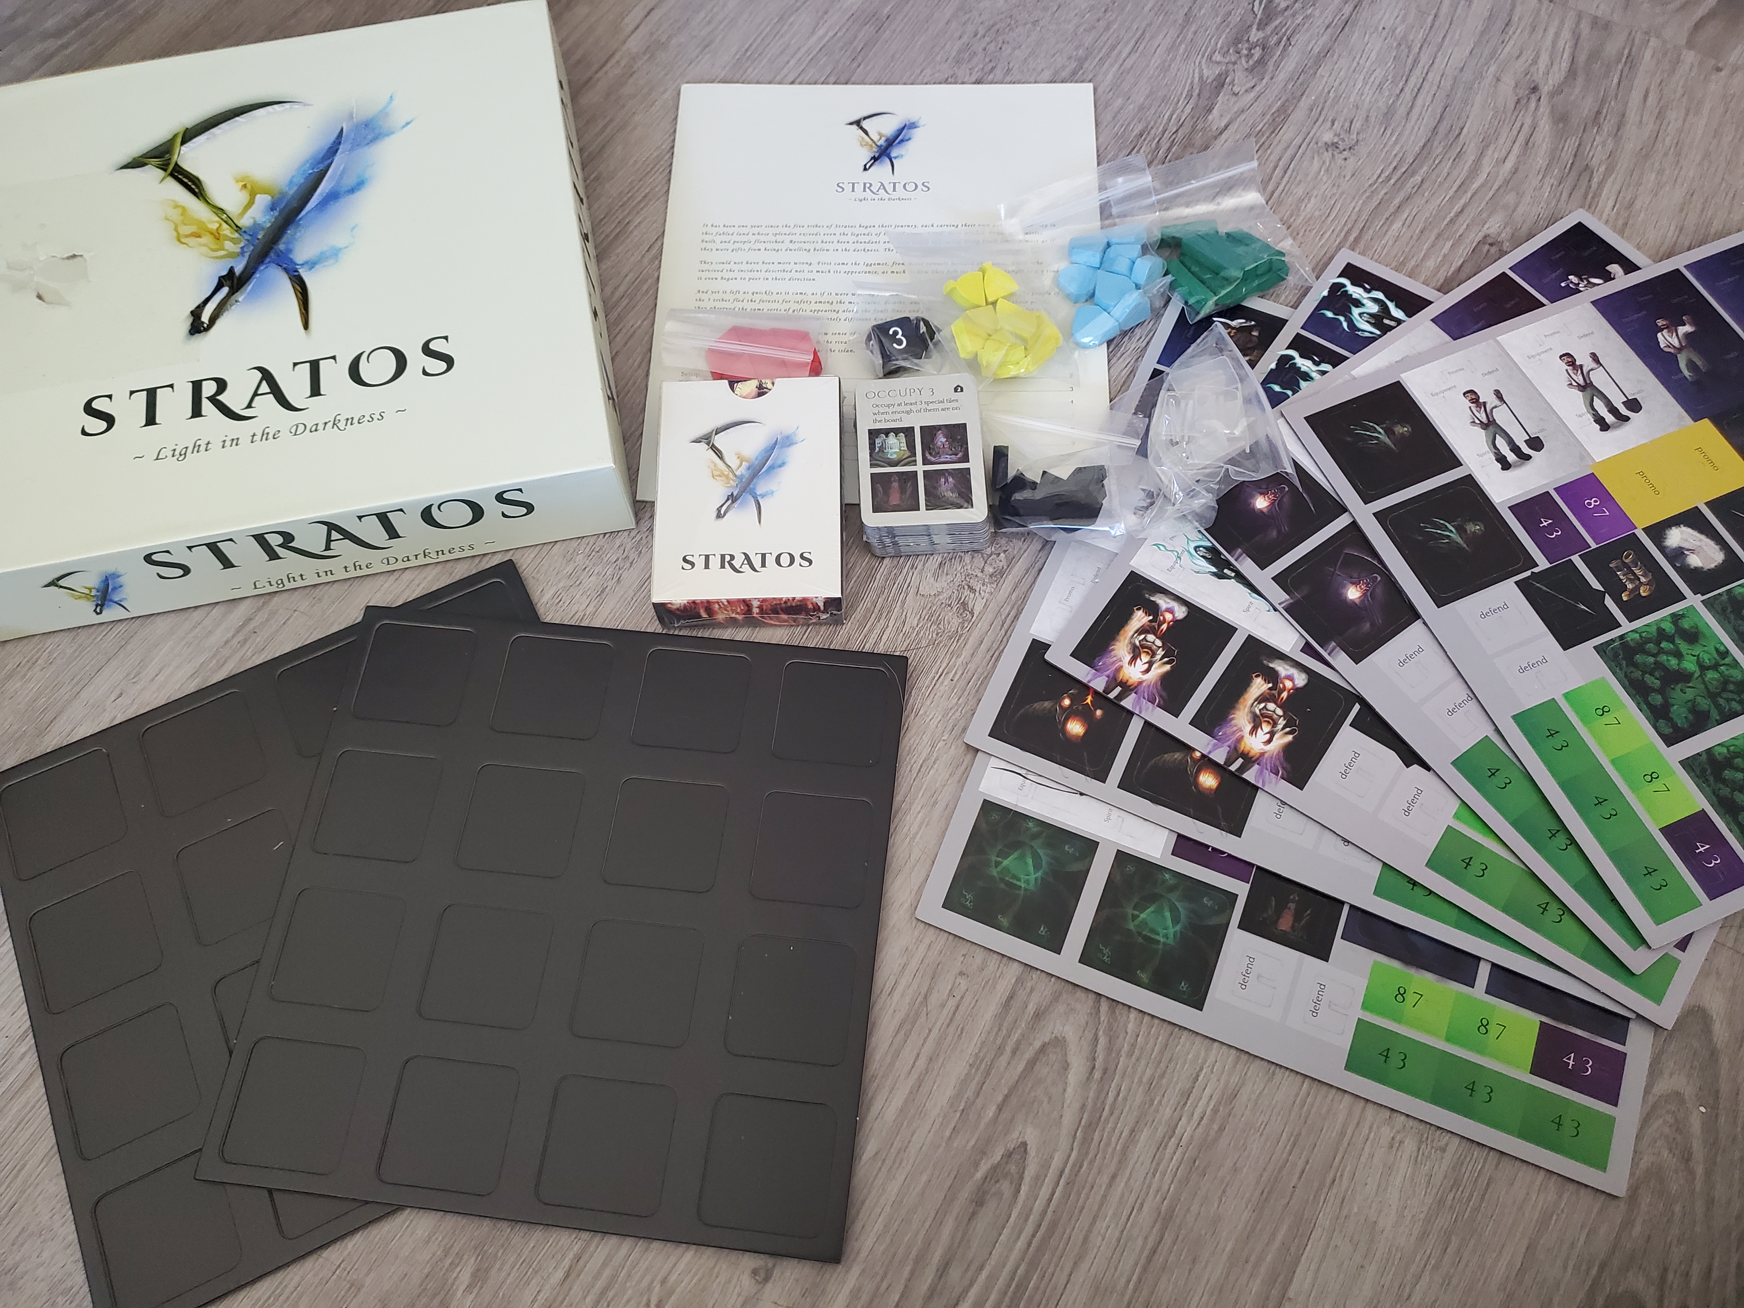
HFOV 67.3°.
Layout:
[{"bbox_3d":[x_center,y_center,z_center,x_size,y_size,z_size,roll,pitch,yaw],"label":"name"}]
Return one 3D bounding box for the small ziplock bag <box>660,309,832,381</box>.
[{"bbox_3d":[-0.050,-0.119,0.514,0.069,0.018,0.043,2,66,3],"label":"small ziplock bag"}]

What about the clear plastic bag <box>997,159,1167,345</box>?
[{"bbox_3d":[0.099,-0.167,0.533,0.064,0.015,0.080,-20,67,-7],"label":"clear plastic bag"}]

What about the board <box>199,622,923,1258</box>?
[{"bbox_3d":[-0.097,0.082,0.435,0.200,0.003,0.196,5,67,4],"label":"board"}]

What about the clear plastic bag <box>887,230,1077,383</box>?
[{"bbox_3d":[0.043,-0.143,0.522,0.057,0.016,0.084,-11,66,-3],"label":"clear plastic bag"}]

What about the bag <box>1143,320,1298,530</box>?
[{"bbox_3d":[0.130,-0.089,0.487,0.053,0.028,0.092,1,66,2],"label":"bag"}]

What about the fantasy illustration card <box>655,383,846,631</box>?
[{"bbox_3d":[-0.044,-0.057,0.485,0.066,0.023,0.091,-2,66,1],"label":"fantasy illustration card"}]

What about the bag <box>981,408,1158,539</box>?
[{"bbox_3d":[0.075,-0.070,0.489,0.066,0.019,0.055,-1,66,1],"label":"bag"}]

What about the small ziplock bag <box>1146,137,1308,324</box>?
[{"bbox_3d":[0.145,-0.176,0.536,0.059,0.017,0.081,-15,67,-5],"label":"small ziplock bag"}]

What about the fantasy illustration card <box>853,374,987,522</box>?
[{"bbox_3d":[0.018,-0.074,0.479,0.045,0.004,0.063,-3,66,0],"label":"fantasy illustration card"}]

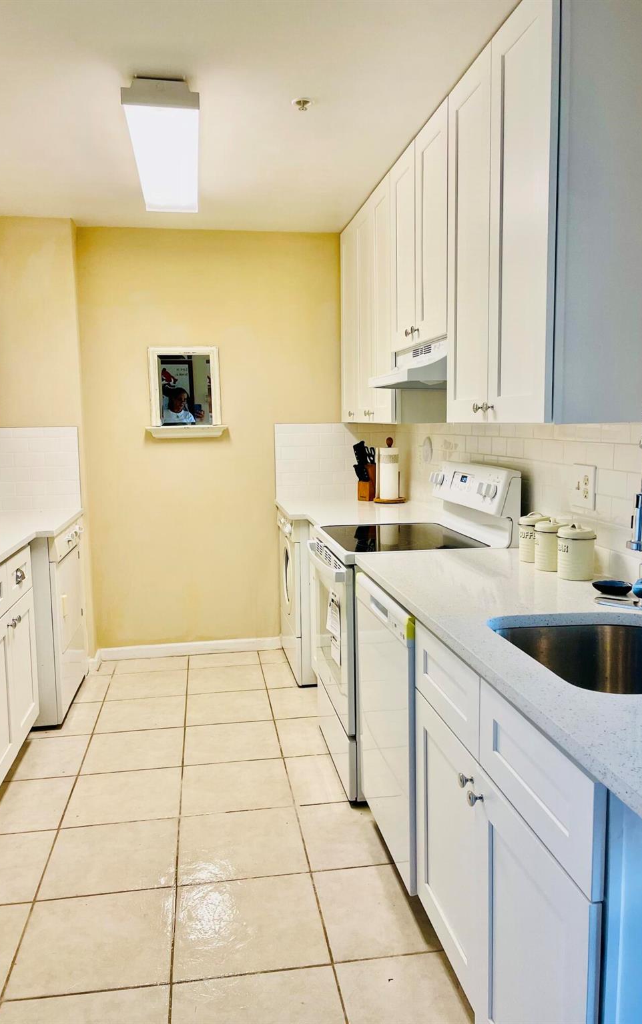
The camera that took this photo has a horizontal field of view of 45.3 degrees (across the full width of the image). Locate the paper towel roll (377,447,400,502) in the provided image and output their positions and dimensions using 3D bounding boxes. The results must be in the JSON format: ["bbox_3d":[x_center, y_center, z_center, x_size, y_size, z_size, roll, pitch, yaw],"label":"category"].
[{"bbox_3d":[0.382,-0.212,4.320,0.110,0.282,0.110,-1,7,0],"label":"paper towel roll"}]

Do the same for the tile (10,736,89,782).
[{"bbox_3d":[-1.172,1.019,3.190,0.385,0.010,0.399,-2,7,-9],"label":"tile"}]

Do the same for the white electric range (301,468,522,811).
[{"bbox_3d":[0.326,0.416,3.091,0.670,1.188,0.760,-2,7,-9],"label":"white electric range"}]

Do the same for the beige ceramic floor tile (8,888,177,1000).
[{"bbox_3d":[-0.602,1.159,2.083,0.402,0.010,0.402,-2,7,-9],"label":"beige ceramic floor tile"}]

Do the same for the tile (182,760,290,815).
[{"bbox_3d":[-0.322,1.041,2.914,0.399,0.010,0.399,-2,7,-9],"label":"tile"}]

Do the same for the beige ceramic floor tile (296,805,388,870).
[{"bbox_3d":[0.138,1.084,2.602,0.402,0.010,0.402,-2,7,-9],"label":"beige ceramic floor tile"}]

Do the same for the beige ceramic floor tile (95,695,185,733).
[{"bbox_3d":[-0.850,0.969,3.673,0.398,0.012,0.398,-2,7,-9],"label":"beige ceramic floor tile"}]

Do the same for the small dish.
[{"bbox_3d":[0.782,0.204,2.060,0.110,0.030,0.110,-2,7,-9],"label":"small dish"}]

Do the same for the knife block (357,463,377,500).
[{"bbox_3d":[0.279,-0.176,4.484,0.085,0.210,0.115,2,8,23],"label":"knife block"}]

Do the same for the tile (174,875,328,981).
[{"bbox_3d":[-0.201,1.145,2.139,0.398,0.012,0.398,-2,7,-9],"label":"tile"}]

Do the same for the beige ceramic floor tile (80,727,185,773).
[{"bbox_3d":[-0.788,1.016,3.278,0.402,0.010,0.402,-2,7,-9],"label":"beige ceramic floor tile"}]

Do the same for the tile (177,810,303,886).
[{"bbox_3d":[-0.260,1.089,2.518,0.399,0.010,0.399,-2,7,-9],"label":"tile"}]

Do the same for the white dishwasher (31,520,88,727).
[{"bbox_3d":[-1.545,0.519,3.719,0.640,0.865,0.721,-2,7,-9],"label":"white dishwasher"}]

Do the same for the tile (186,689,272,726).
[{"bbox_3d":[-0.445,0.946,3.705,0.399,0.010,0.399,-2,7,-9],"label":"tile"}]

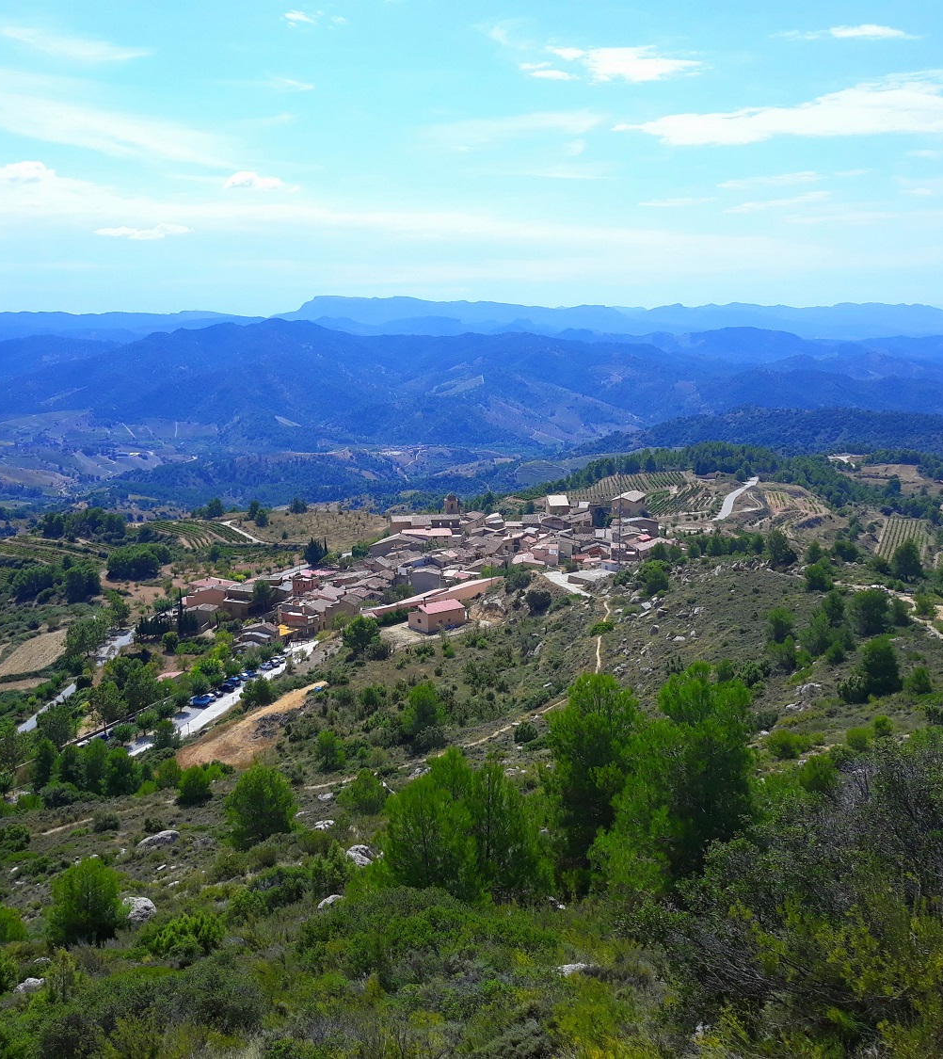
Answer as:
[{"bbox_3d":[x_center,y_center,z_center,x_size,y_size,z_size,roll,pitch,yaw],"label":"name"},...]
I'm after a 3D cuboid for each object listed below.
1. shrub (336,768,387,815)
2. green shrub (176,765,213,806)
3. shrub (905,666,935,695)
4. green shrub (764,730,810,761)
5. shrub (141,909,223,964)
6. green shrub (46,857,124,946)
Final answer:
[{"bbox_3d":[-8.878,21.192,89.085,4.104,3.815,3.776,-1,11,-6],"label":"shrub"},{"bbox_3d":[-28.536,26.490,113.508,3.752,4.344,3.452,-3,12,-15],"label":"green shrub"},{"bbox_3d":[35.540,11.934,87.290,2.273,2.316,2.091,5,12,23],"label":"shrub"},{"bbox_3d":[19.517,13.318,68.013,2.861,1.868,2.632,3,12,17],"label":"green shrub"},{"bbox_3d":[-9.082,12.792,34.610,2.669,1.499,2.456,-3,12,-16],"label":"shrub"},{"bbox_3d":[-14.185,13.658,40.463,2.877,3.384,2.647,-4,12,-21],"label":"green shrub"}]

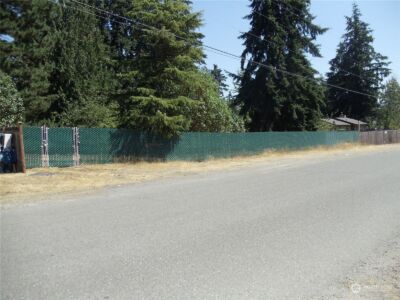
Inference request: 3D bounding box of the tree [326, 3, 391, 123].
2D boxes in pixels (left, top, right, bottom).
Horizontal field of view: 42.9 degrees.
[{"bbox_3d":[27.349,-13.328,88.000,11.251,23.714,10.914,0,2,0],"label":"tree"}]

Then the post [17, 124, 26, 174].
[{"bbox_3d":[-7.061,-0.096,20.167,0.160,1.970,0.160,-3,2,31],"label":"post"}]

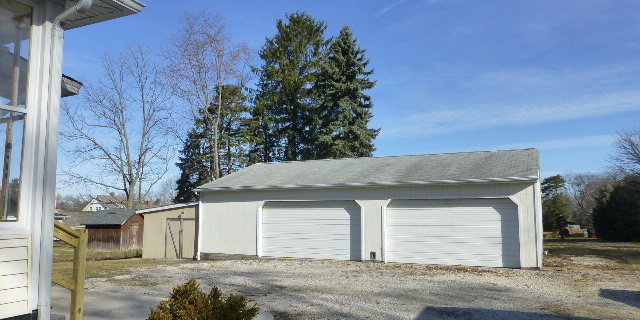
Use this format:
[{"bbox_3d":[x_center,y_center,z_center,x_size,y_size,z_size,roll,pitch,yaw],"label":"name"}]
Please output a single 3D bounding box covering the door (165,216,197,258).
[{"bbox_3d":[-6.820,3.822,21.766,2.050,2.000,0.100,-3,-6,25],"label":"door"}]

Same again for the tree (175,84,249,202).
[{"bbox_3d":[-9.611,-0.018,39.205,6.315,13.609,6.315,1,-6,-14],"label":"tree"}]

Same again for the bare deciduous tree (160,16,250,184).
[{"bbox_3d":[-9.793,-3.335,38.534,7.465,20.078,7.465,1,-6,-14],"label":"bare deciduous tree"}]

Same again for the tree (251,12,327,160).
[{"bbox_3d":[-2.859,-3.681,41.580,7.190,21.092,7.190,0,-6,-4],"label":"tree"}]

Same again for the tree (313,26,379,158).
[{"bbox_3d":[2.341,-2.897,40.493,6.300,19.249,6.300,-1,-6,3],"label":"tree"}]

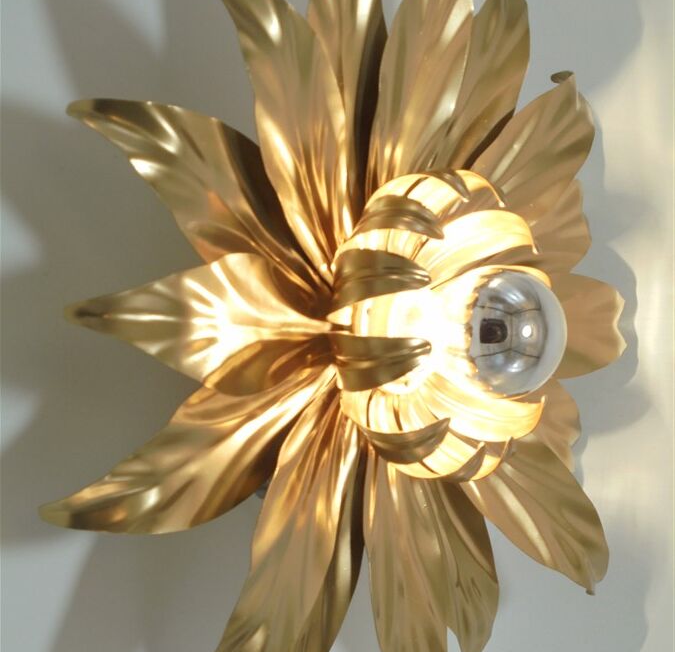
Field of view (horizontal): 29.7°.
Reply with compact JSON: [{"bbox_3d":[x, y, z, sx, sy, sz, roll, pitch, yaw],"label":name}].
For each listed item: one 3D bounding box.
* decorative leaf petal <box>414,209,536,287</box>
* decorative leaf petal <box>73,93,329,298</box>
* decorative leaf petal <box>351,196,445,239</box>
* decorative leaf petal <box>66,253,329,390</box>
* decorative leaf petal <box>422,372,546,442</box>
[{"bbox_3d":[0.068,-0.036,0.661,0.088,0.033,0.032,-12,125,26],"label":"decorative leaf petal"},{"bbox_3d":[-0.046,-0.047,0.559,0.036,0.191,0.058,5,70,37],"label":"decorative leaf petal"},{"bbox_3d":[0.027,-0.047,0.596,0.056,0.036,0.020,0,133,43],"label":"decorative leaf petal"},{"bbox_3d":[-0.044,-0.002,0.549,0.032,0.187,0.056,3,90,33],"label":"decorative leaf petal"},{"bbox_3d":[0.075,0.043,0.672,0.069,0.040,0.022,16,145,28],"label":"decorative leaf petal"}]

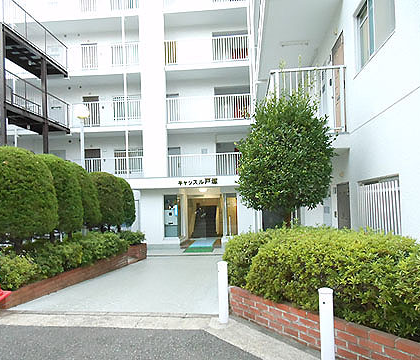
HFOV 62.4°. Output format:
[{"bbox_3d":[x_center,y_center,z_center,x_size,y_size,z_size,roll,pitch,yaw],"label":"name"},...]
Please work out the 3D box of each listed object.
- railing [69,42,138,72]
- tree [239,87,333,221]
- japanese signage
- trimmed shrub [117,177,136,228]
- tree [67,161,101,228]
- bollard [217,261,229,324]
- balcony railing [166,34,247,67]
[{"bbox_3d":[-5.023,-5.808,16.506,3.300,1.180,0.080,-2,-3,4],"label":"railing"},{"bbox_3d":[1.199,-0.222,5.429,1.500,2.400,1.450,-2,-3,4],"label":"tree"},{"bbox_3d":[-0.517,0.108,15.576,1.870,0.300,0.050,-2,-3,4],"label":"japanese signage"},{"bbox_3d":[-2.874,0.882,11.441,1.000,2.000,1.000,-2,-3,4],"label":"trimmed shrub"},{"bbox_3d":[-3.119,0.581,8.238,1.120,2.100,1.120,-2,-3,4],"label":"tree"},{"bbox_3d":[0.151,1.363,4.200,0.110,0.760,0.110,-2,-3,4],"label":"bollard"},{"bbox_3d":[-0.163,-5.980,16.133,3.900,1.170,0.080,-2,-3,4],"label":"balcony railing"}]

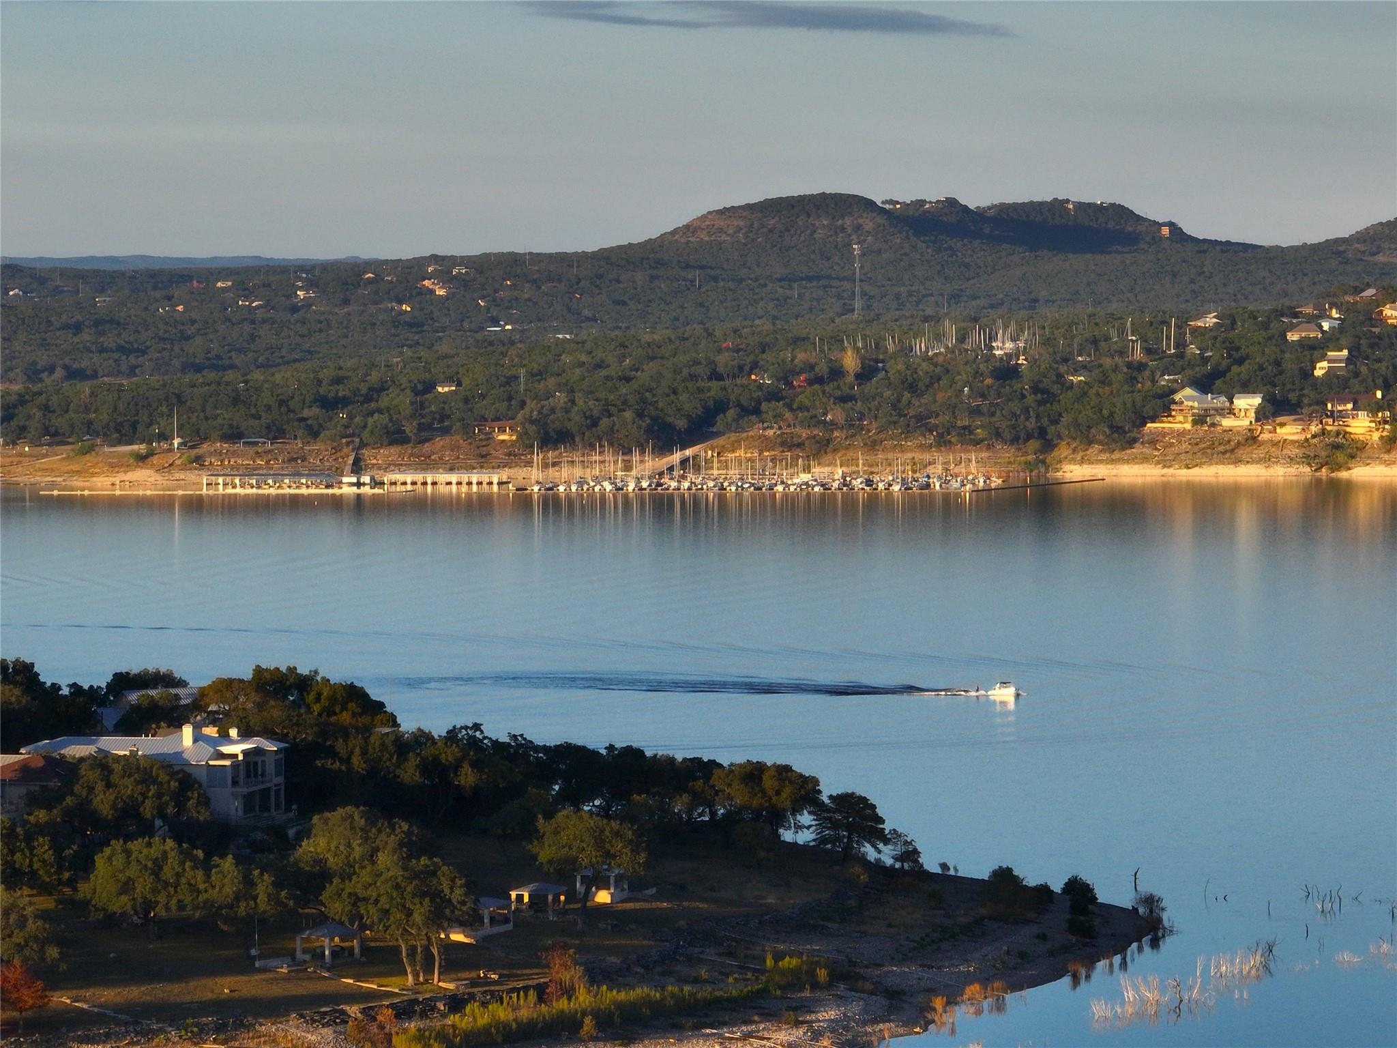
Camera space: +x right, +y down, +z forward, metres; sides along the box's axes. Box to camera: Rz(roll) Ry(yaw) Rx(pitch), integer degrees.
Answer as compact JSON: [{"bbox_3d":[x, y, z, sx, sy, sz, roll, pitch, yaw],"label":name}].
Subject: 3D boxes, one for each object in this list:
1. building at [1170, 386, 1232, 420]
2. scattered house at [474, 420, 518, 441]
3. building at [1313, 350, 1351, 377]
[{"bbox_3d":[180.810,-43.630,2340.000,19.800,12.100,14.500,0,2,11],"label":"building"},{"bbox_3d":[-71.160,-33.080,2290.000,15.000,7.100,9.000,0,2,5],"label":"scattered house"},{"bbox_3d":[240.850,-60.990,2470.000,12.200,10.400,10.000,0,2,11],"label":"building"}]

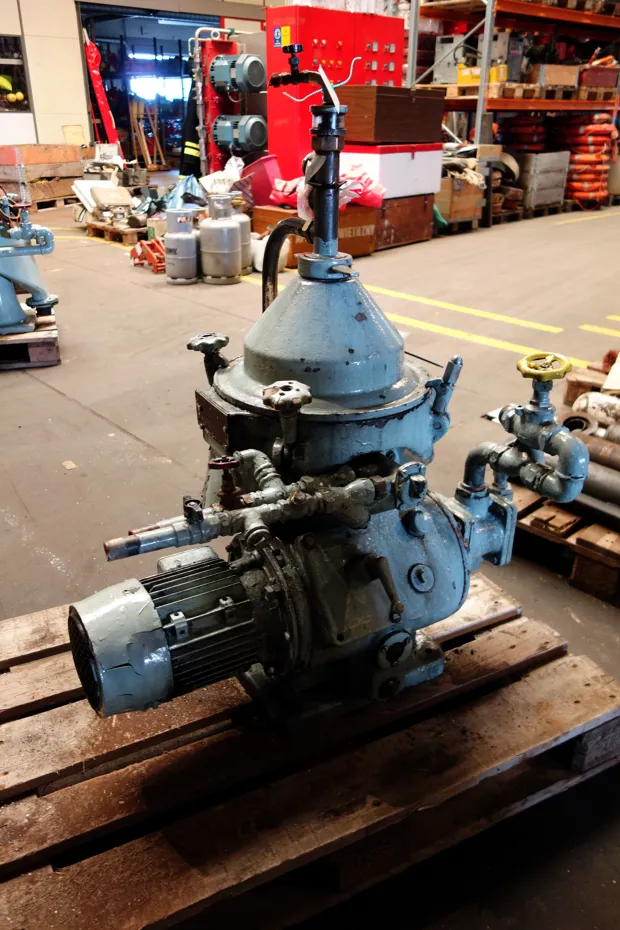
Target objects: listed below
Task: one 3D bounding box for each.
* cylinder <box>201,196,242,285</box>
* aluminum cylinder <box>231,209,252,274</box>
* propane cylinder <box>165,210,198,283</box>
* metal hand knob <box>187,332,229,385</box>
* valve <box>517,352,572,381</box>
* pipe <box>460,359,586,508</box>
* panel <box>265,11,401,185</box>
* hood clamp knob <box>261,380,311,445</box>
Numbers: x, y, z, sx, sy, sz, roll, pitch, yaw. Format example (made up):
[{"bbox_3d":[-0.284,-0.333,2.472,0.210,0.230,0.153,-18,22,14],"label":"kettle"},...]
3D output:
[{"bbox_3d":[-0.645,-1.637,5.251,0.295,0.585,0.295,0,27,0],"label":"cylinder"},{"bbox_3d":[-0.596,-1.753,5.487,0.295,0.580,0.295,24,35,38],"label":"aluminum cylinder"},{"bbox_3d":[-0.930,-1.567,5.214,0.227,0.490,0.227,0,27,0],"label":"propane cylinder"},{"bbox_3d":[-0.176,-0.184,1.268,0.074,0.088,0.074,-5,26,2],"label":"metal hand knob"},{"bbox_3d":[0.428,-0.178,1.322,0.100,0.028,0.100,0,27,0],"label":"valve"},{"bbox_3d":[0.418,-0.035,1.415,0.080,0.345,0.320,-12,30,-23],"label":"pipe"},{"bbox_3d":[0.261,-3.341,7.226,1.357,1.971,0.435,-21,33,-36],"label":"panel"},{"bbox_3d":[-0.032,-0.075,1.078,0.073,0.092,0.073,-3,29,2],"label":"hood clamp knob"}]

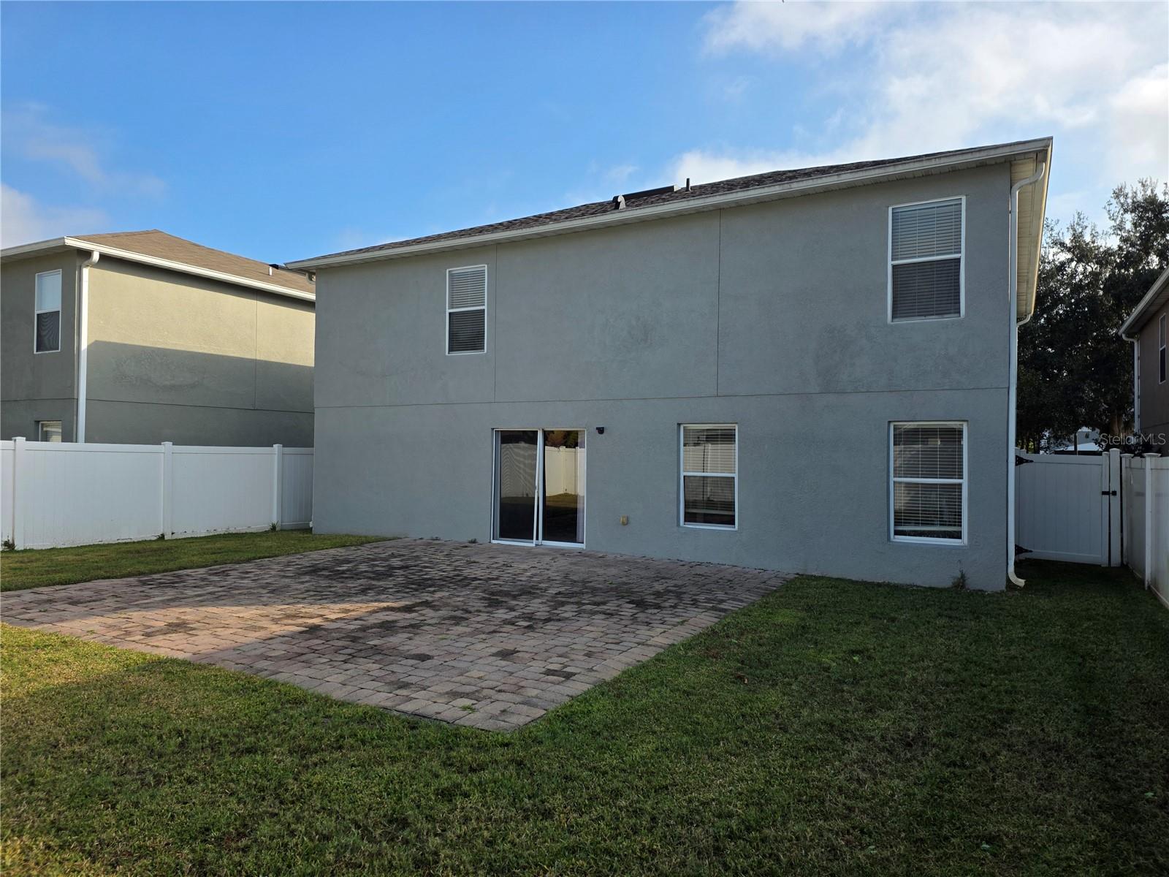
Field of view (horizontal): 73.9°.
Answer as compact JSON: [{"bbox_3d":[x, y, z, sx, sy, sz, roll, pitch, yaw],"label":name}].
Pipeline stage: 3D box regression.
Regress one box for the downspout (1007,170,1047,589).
[{"bbox_3d":[5.567,-0.783,9.788,0.380,5.310,0.090,0,-1,29],"label":"downspout"}]

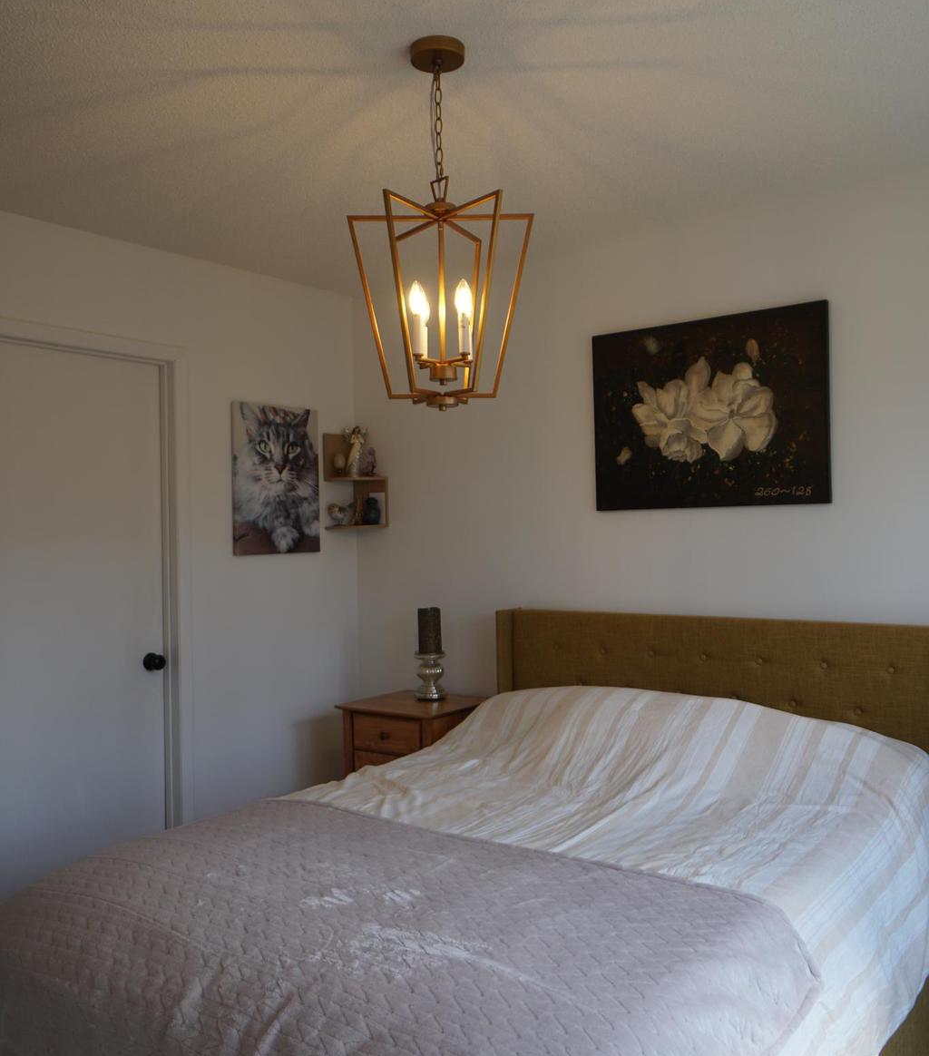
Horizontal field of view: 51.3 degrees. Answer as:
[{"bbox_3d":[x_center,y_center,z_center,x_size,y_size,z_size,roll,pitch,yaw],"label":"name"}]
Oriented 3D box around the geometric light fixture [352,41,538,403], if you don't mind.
[{"bbox_3d":[-0.052,-0.648,2.106,0.414,0.789,0.389,-1,0,0],"label":"geometric light fixture"}]

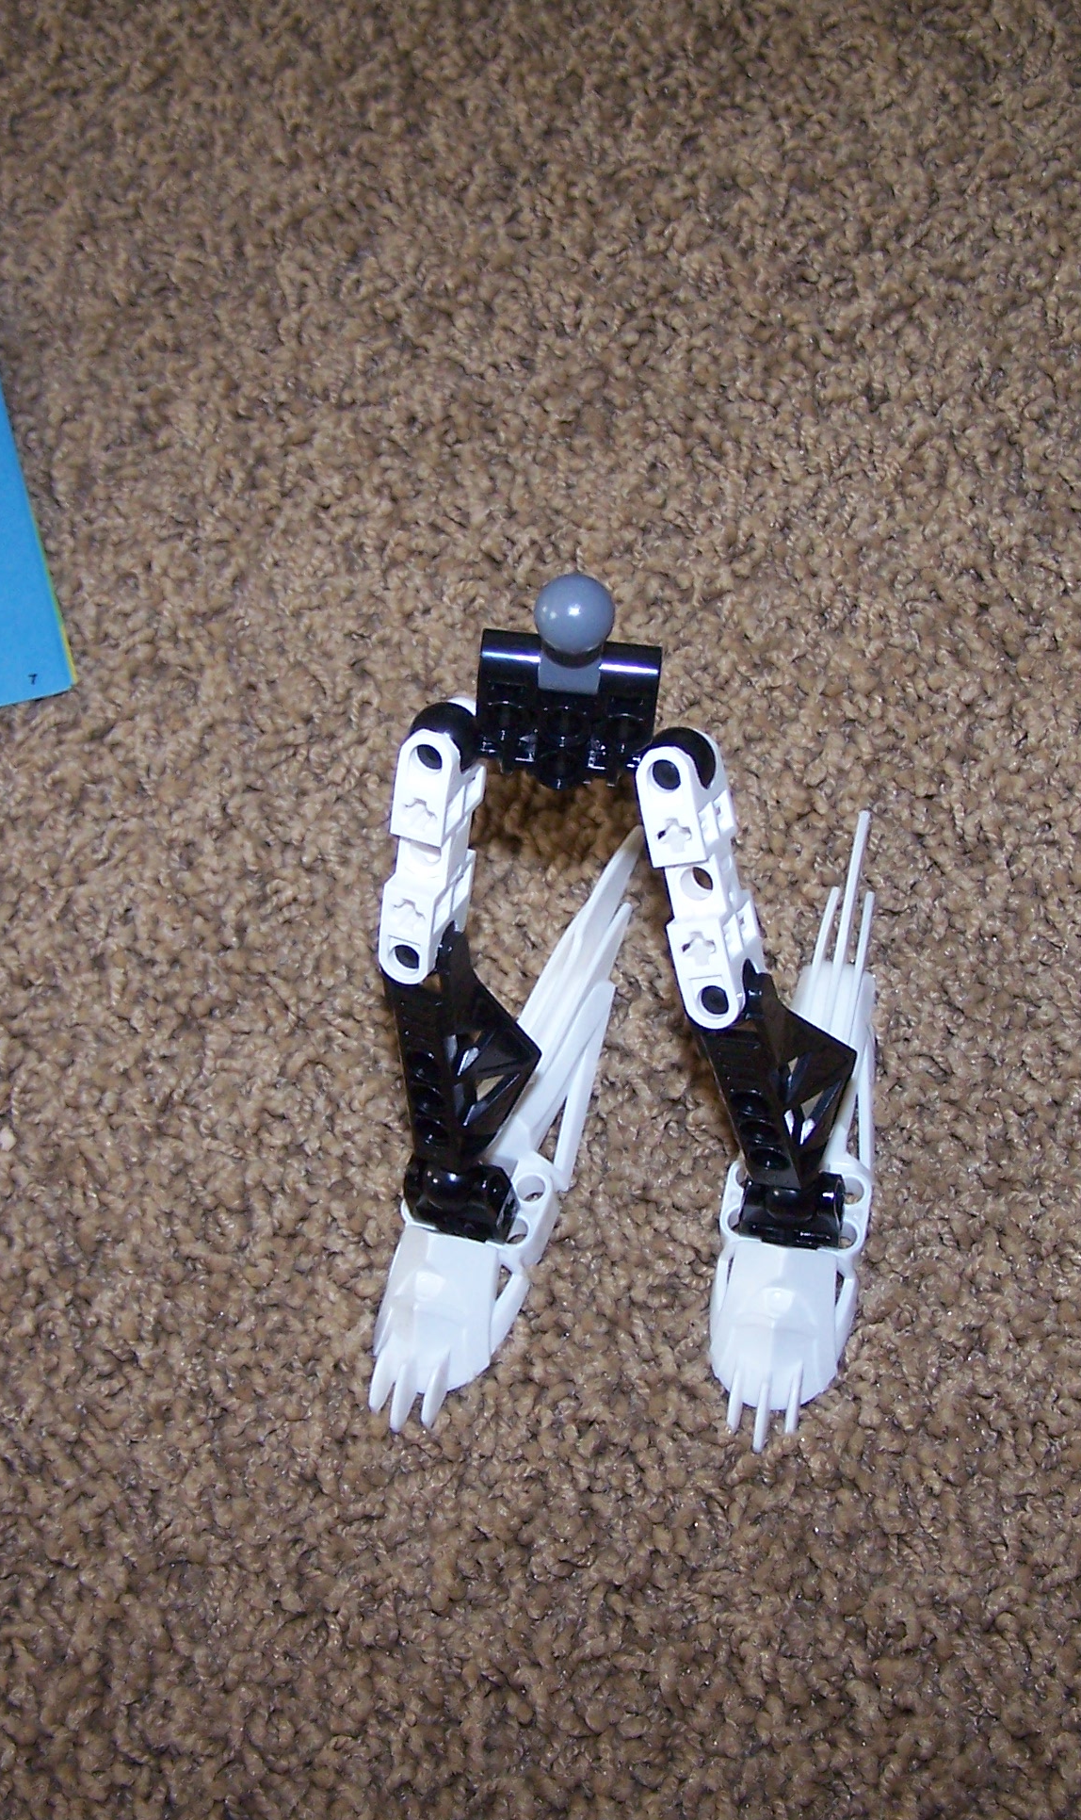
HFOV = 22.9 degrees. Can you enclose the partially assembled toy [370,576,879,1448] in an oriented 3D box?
[{"bbox_3d":[0.018,0.003,0.391,0.076,0.123,0.123,8,60,4],"label":"partially assembled toy"}]

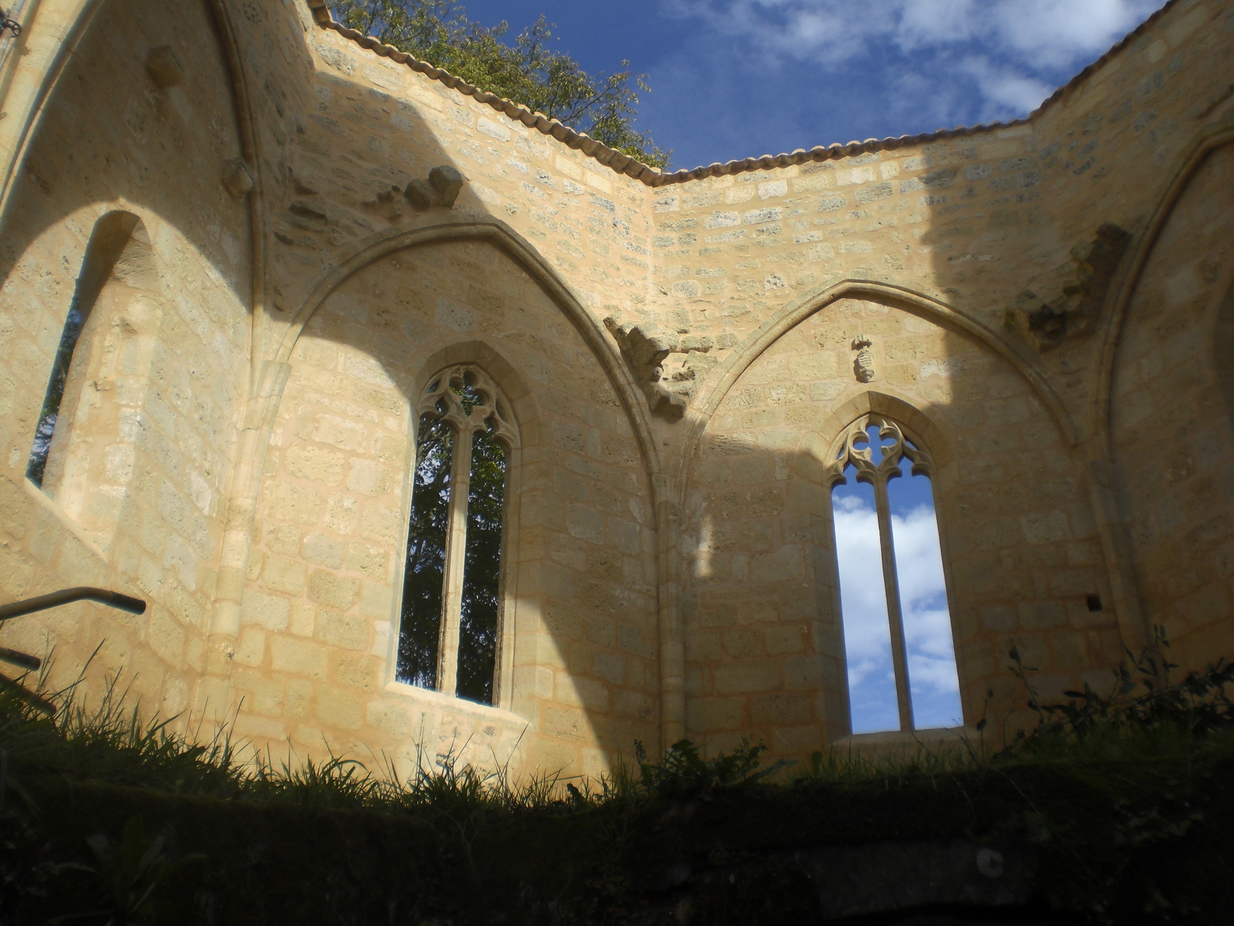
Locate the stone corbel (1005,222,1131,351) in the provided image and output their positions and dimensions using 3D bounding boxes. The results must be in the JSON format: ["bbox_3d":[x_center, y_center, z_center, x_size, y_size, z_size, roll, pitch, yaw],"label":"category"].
[{"bbox_3d":[4.649,-1.722,13.763,1.058,0.984,0.590,-20,-34,32],"label":"stone corbel"}]

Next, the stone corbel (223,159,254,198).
[{"bbox_3d":[-3.219,-2.420,11.513,0.157,0.196,0.216,-5,-31,9],"label":"stone corbel"}]

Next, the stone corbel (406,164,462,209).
[{"bbox_3d":[-1.940,-2.886,14.173,0.550,0.380,0.380,19,-35,-29],"label":"stone corbel"}]

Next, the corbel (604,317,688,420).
[{"bbox_3d":[0.292,-0.986,14.089,0.825,0.919,0.500,6,-31,-9],"label":"corbel"}]

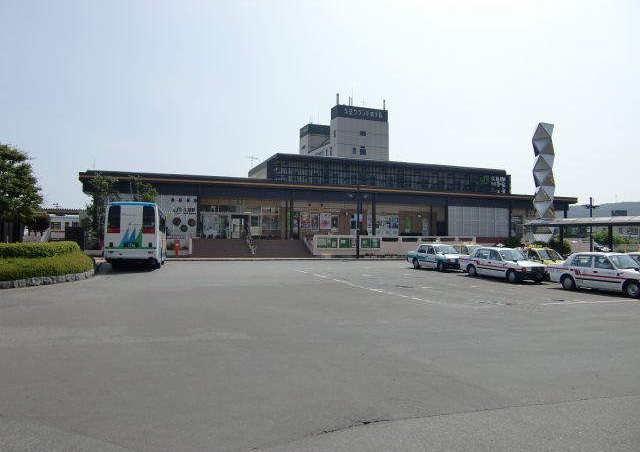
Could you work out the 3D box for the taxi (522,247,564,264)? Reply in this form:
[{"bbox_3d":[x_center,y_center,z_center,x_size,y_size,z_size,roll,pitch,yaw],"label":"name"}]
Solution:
[{"bbox_3d":[11.160,1.860,26.500,1.700,1.530,4.600,1,-1,-24],"label":"taxi"}]

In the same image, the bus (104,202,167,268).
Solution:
[{"bbox_3d":[-10.350,0.700,30.000,2.470,3.320,10.300,0,-1,-15],"label":"bus"}]

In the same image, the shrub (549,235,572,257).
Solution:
[{"bbox_3d":[22.070,1.790,47.500,2.100,2.000,2.000,0,-1,12],"label":"shrub"}]

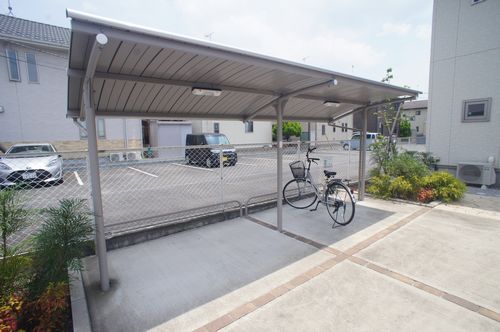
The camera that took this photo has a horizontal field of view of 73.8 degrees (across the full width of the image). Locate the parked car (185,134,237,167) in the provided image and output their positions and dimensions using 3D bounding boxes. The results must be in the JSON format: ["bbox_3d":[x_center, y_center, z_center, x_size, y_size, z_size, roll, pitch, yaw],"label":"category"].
[{"bbox_3d":[-2.092,-0.867,17.500,1.480,1.660,3.400,-5,9,-31],"label":"parked car"}]

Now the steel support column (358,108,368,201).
[{"bbox_3d":[2.367,-0.244,6.886,0.090,1.960,0.090,6,10,44],"label":"steel support column"}]

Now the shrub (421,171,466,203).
[{"bbox_3d":[4.156,0.440,7.150,0.900,0.680,0.950,7,11,44],"label":"shrub"}]

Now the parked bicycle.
[{"bbox_3d":[1.216,0.351,5.700,0.600,1.100,1.700,-4,8,-25],"label":"parked bicycle"}]

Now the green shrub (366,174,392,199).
[{"bbox_3d":[2.879,0.467,7.400,0.580,0.550,0.580,7,11,44],"label":"green shrub"}]

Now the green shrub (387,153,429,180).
[{"bbox_3d":[3.809,0.060,8.000,0.950,0.800,1.050,7,11,44],"label":"green shrub"}]

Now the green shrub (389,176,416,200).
[{"bbox_3d":[3.344,0.493,7.300,0.600,0.540,0.620,7,11,44],"label":"green shrub"}]

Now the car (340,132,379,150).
[{"bbox_3d":[10.170,-2.217,30.500,3.500,1.680,1.500,2,8,18],"label":"car"}]

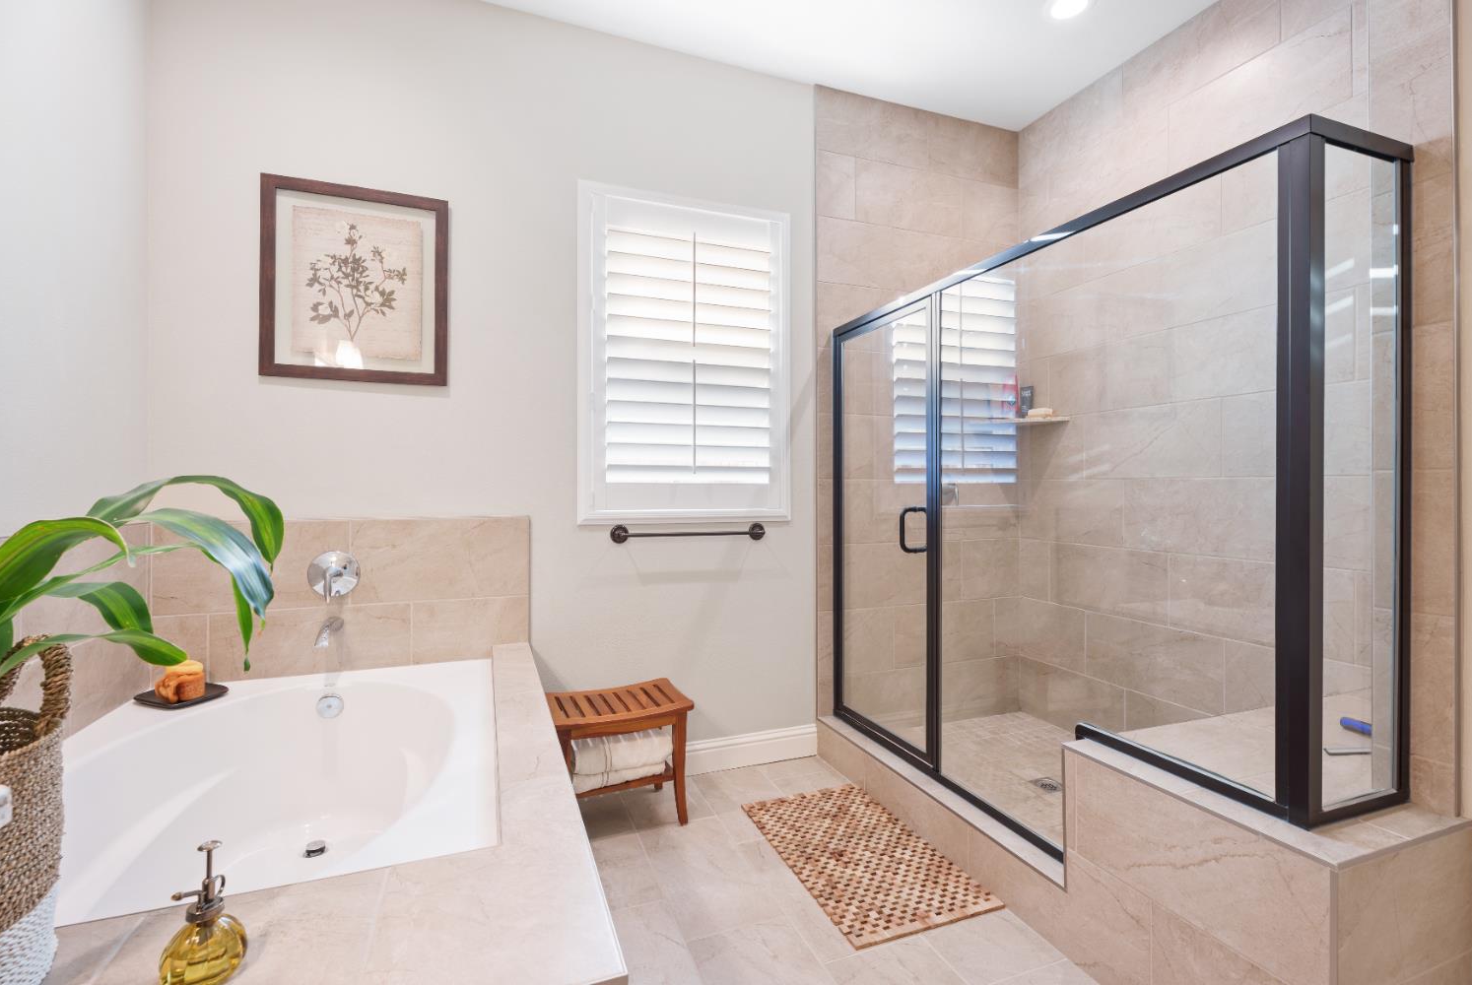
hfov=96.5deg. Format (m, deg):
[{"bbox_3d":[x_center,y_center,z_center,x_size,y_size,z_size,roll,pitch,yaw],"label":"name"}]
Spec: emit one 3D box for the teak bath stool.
[{"bbox_3d":[-0.448,0.984,2.444,0.525,0.450,0.325,0,0,-21],"label":"teak bath stool"}]

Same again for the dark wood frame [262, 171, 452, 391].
[{"bbox_3d":[-1.345,-0.738,2.342,0.585,0.683,0.030,0,0,-21],"label":"dark wood frame"}]

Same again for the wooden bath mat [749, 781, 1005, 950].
[{"bbox_3d":[0.398,1.203,2.211,0.487,0.012,0.838,0,0,-21],"label":"wooden bath mat"}]

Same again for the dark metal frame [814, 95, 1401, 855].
[{"bbox_3d":[0.953,0.142,2.224,0.360,1.779,1.880,0,0,-21],"label":"dark metal frame"}]

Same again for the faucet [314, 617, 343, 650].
[{"bbox_3d":[-1.386,0.475,2.241,0.052,0.073,0.180,0,0,-21],"label":"faucet"}]

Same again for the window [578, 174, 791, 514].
[{"bbox_3d":[-0.196,-0.559,2.786,0.929,1.373,0.060,0,0,-21],"label":"window"}]

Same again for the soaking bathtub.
[{"bbox_3d":[-1.151,0.895,1.626,1.057,0.520,1.520,0,0,-21],"label":"soaking bathtub"}]

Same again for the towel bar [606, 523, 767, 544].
[{"bbox_3d":[-0.180,0.175,2.766,0.688,0.075,0.082,0,0,-21],"label":"towel bar"}]

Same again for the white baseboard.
[{"bbox_3d":[-0.215,1.138,2.792,1.250,0.137,0.016,0,0,-21],"label":"white baseboard"}]

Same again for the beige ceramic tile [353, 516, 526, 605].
[{"bbox_3d":[-1.092,0.248,2.453,0.612,0.308,0.012,0,0,-21],"label":"beige ceramic tile"}]

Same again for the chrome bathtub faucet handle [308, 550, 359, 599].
[{"bbox_3d":[-1.400,0.293,2.277,0.163,0.171,0.090,0,0,-21],"label":"chrome bathtub faucet handle"}]

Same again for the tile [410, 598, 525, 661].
[{"bbox_3d":[-0.998,0.521,2.490,0.411,0.229,0.012,0,0,-21],"label":"tile"}]

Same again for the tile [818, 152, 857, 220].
[{"bbox_3d":[0.462,-1.411,3.040,0.201,0.300,0.011,0,0,-21],"label":"tile"}]

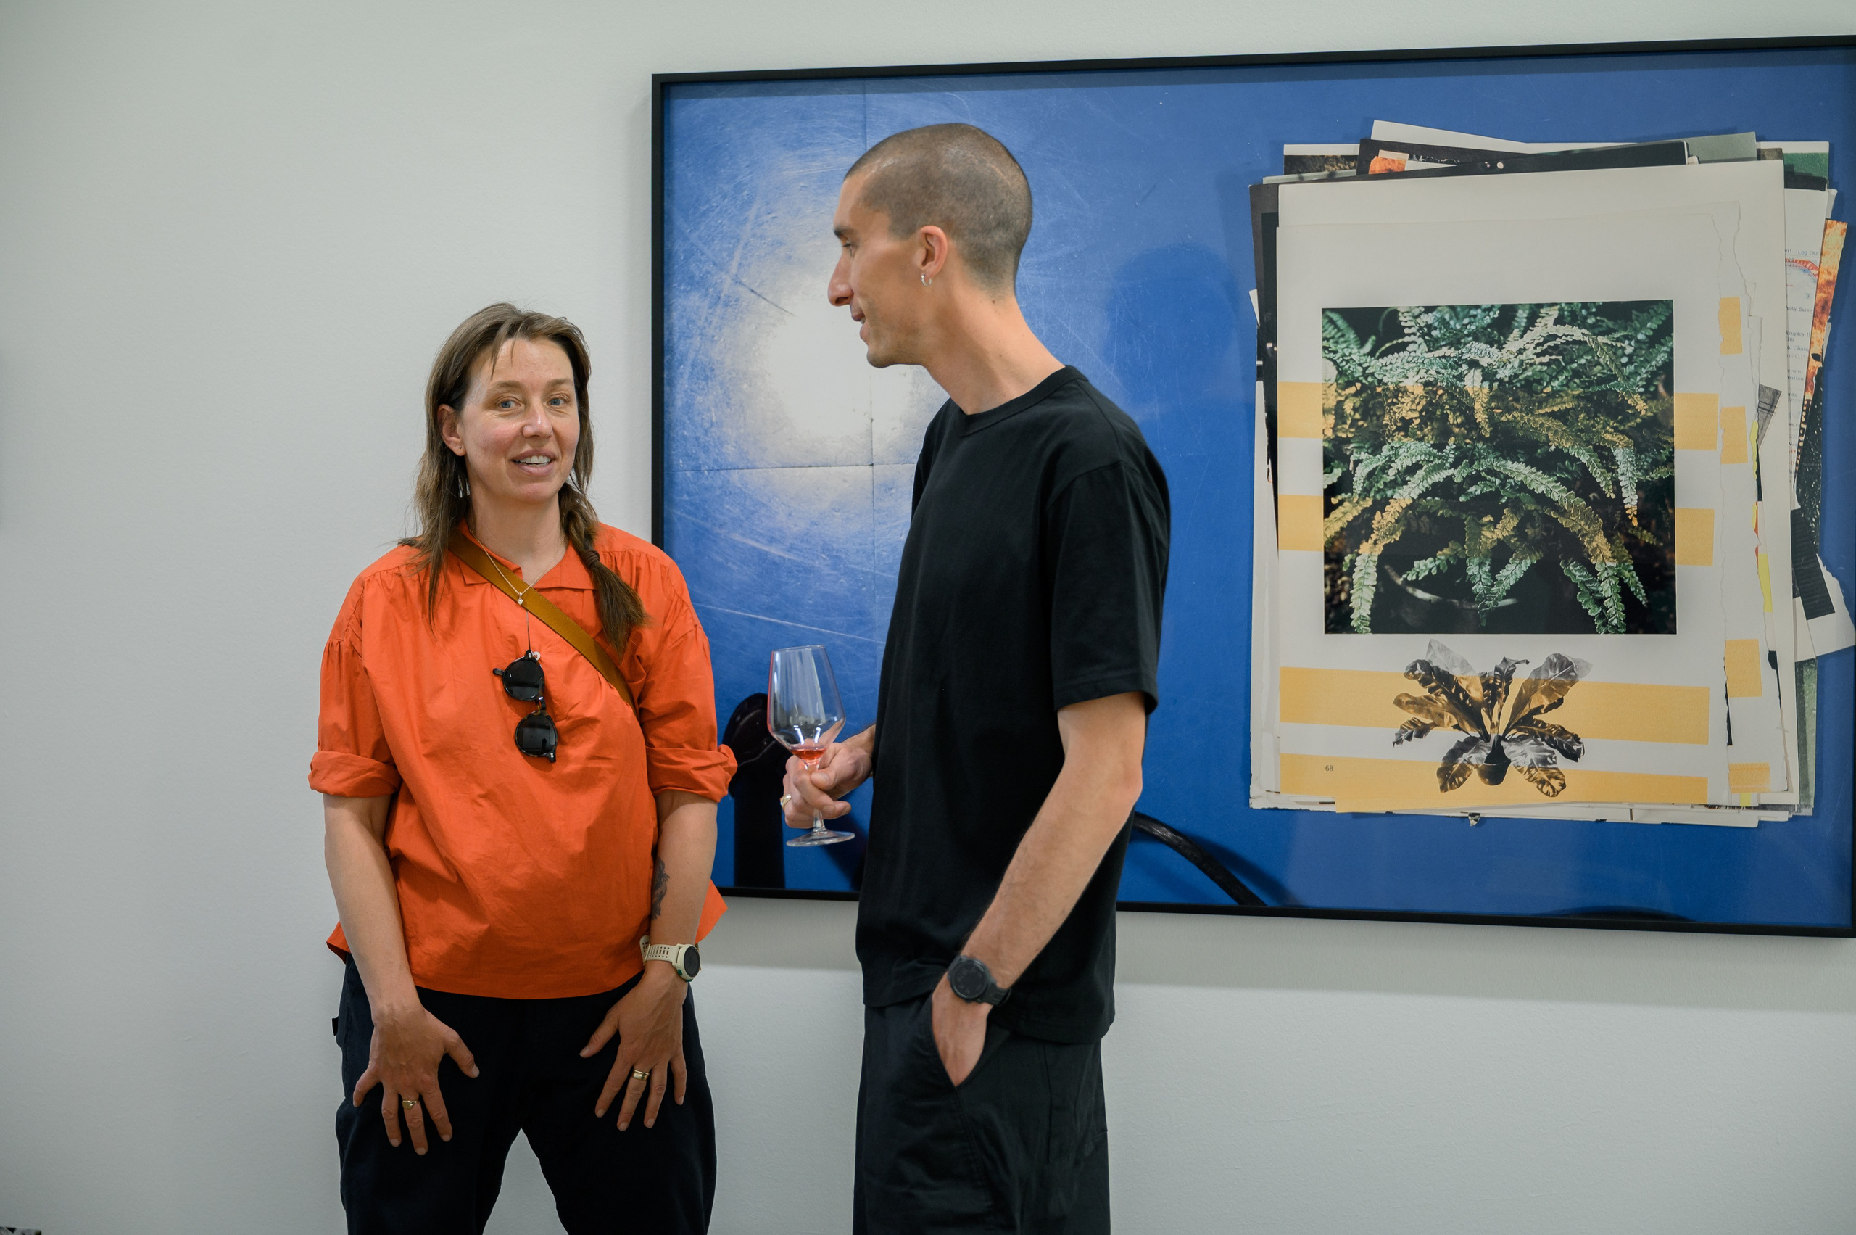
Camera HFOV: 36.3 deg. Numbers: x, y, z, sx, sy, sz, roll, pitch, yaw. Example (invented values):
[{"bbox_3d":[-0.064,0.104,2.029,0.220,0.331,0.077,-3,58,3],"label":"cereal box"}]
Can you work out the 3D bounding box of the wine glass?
[{"bbox_3d":[-0.123,0.133,2.930,0.081,0.202,0.081,-7,3,0],"label":"wine glass"}]

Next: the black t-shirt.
[{"bbox_3d":[0.087,0.088,2.860,0.290,0.675,0.460,3,1,-23],"label":"black t-shirt"}]

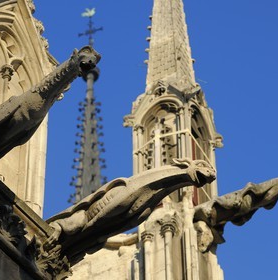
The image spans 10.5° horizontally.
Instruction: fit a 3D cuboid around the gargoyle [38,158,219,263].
[{"bbox_3d":[-0.067,0.706,15.967,2.050,0.560,0.450,-26,-49,24],"label":"gargoyle"}]

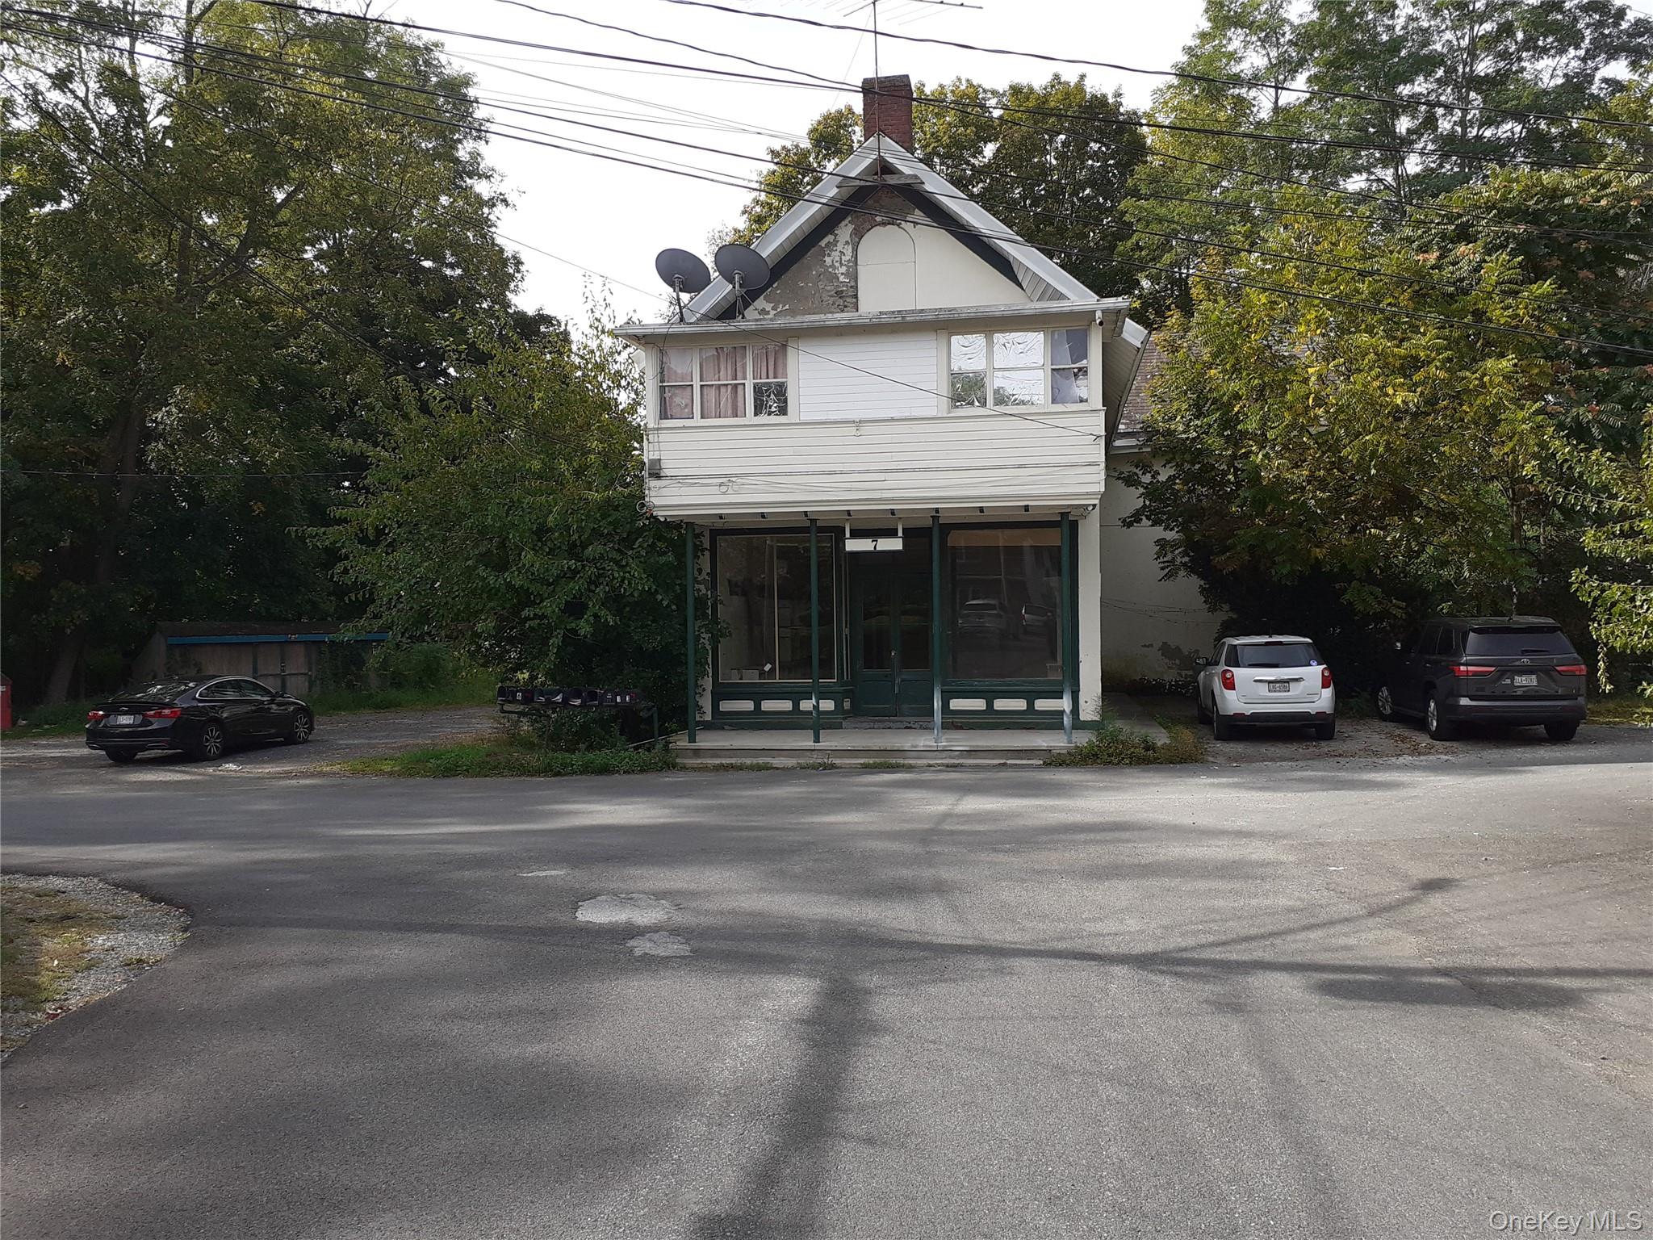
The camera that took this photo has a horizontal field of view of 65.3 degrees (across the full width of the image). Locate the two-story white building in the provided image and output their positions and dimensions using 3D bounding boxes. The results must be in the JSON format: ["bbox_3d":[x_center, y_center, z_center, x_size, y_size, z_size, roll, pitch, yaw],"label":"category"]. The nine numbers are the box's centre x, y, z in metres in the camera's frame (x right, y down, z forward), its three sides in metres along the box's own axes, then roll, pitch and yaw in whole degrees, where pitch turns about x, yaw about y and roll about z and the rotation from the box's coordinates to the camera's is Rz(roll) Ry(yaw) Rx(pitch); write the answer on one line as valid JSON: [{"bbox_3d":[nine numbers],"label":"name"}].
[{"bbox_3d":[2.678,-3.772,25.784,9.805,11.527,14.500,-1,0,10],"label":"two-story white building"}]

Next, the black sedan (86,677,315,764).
[{"bbox_3d":[-11.472,1.761,24.102,1.870,1.460,4.920,-1,0,8],"label":"black sedan"}]

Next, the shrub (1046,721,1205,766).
[{"bbox_3d":[4.266,1.721,18.308,2.250,0.580,1.100,-1,0,10],"label":"shrub"}]

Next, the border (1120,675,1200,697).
[{"bbox_3d":[8.337,1.650,32.308,2.100,0.480,0.600,-1,0,10],"label":"border"}]

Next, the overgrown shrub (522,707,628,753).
[{"bbox_3d":[-4.038,1.836,20.809,1.600,0.740,1.200,-1,0,10],"label":"overgrown shrub"}]

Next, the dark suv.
[{"bbox_3d":[10.682,0.902,21.305,2.040,1.880,5.280,-1,0,11],"label":"dark suv"}]

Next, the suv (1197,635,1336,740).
[{"bbox_3d":[7.495,1.079,22.280,1.860,1.700,4.770,-1,0,11],"label":"suv"}]

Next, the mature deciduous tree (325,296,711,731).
[{"bbox_3d":[-5.729,-1.585,23.492,6.800,7.800,6.200,-1,0,10],"label":"mature deciduous tree"}]

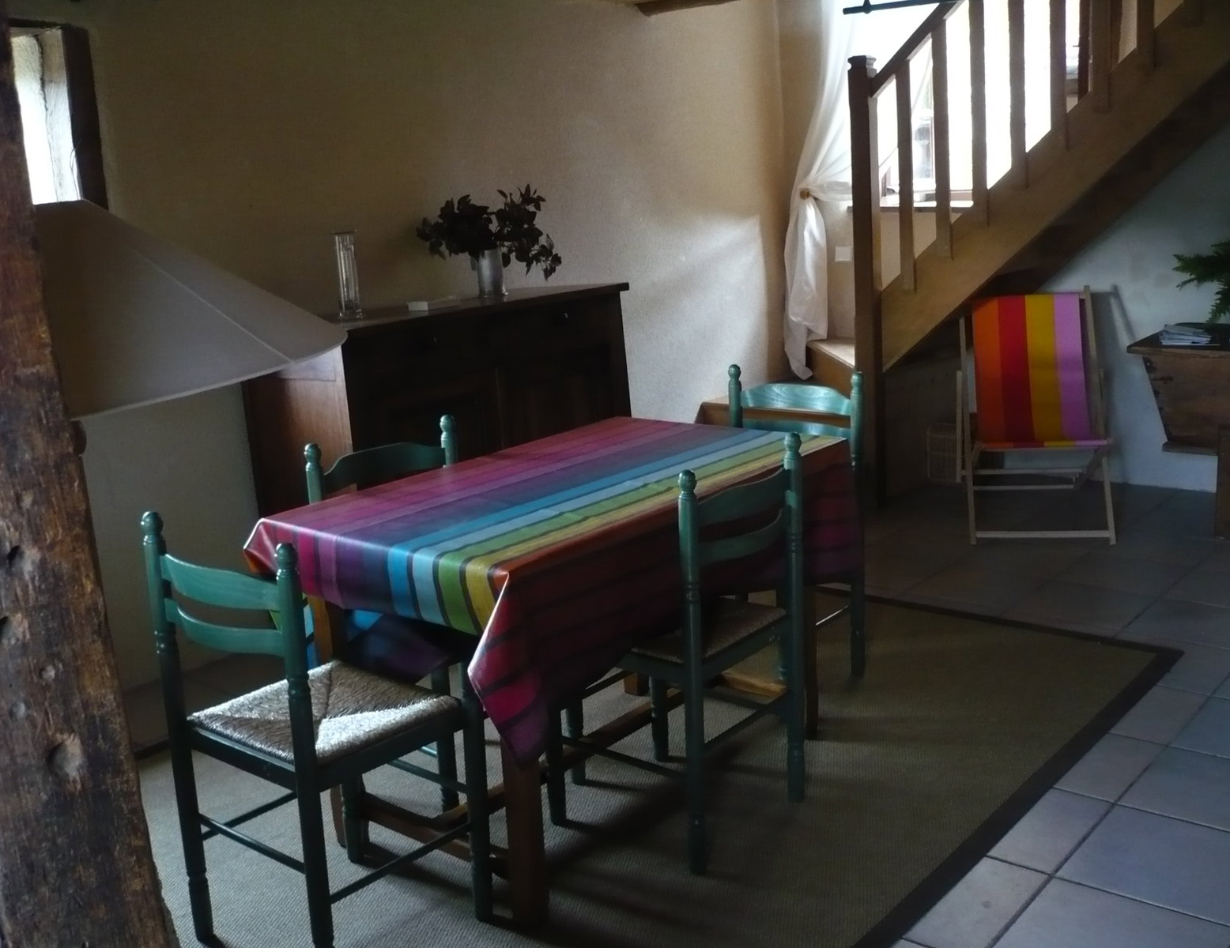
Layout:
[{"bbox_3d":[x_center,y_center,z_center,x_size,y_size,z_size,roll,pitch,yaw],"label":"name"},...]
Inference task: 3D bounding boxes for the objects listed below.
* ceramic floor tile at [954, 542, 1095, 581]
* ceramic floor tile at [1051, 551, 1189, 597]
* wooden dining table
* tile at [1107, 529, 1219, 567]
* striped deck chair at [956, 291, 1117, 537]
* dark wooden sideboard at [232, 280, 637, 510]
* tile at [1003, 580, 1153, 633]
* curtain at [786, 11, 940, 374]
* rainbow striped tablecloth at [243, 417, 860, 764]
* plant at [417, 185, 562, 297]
[{"bbox_3d":[1.458,0.315,4.587,0.356,0.012,0.356,7,17,40],"label":"ceramic floor tile"},{"bbox_3d":[1.730,0.348,4.360,0.356,0.012,0.356,7,17,40],"label":"ceramic floor tile"},{"bbox_3d":[-0.066,0.378,3.010,0.755,0.769,1.246,7,17,40],"label":"wooden dining table"},{"bbox_3d":[1.959,0.273,4.622,0.356,0.012,0.356,7,17,40],"label":"tile"},{"bbox_3d":[1.659,-0.262,5.082,0.541,0.869,0.862,-1,13,13],"label":"striped deck chair"},{"bbox_3d":[-0.535,-0.067,4.459,0.548,1.047,1.331,7,17,40],"label":"dark wooden sideboard"},{"bbox_3d":[1.502,0.424,4.097,0.356,0.012,0.356,7,17,40],"label":"tile"},{"bbox_3d":[1.101,-1.335,5.978,0.854,1.851,0.142,7,17,40],"label":"curtain"},{"bbox_3d":[-0.079,0.188,2.966,0.783,0.385,1.264,7,17,40],"label":"rainbow striped tablecloth"},{"bbox_3d":[-0.448,-0.838,4.587,0.523,0.406,0.409,-5,13,-5],"label":"plant"}]

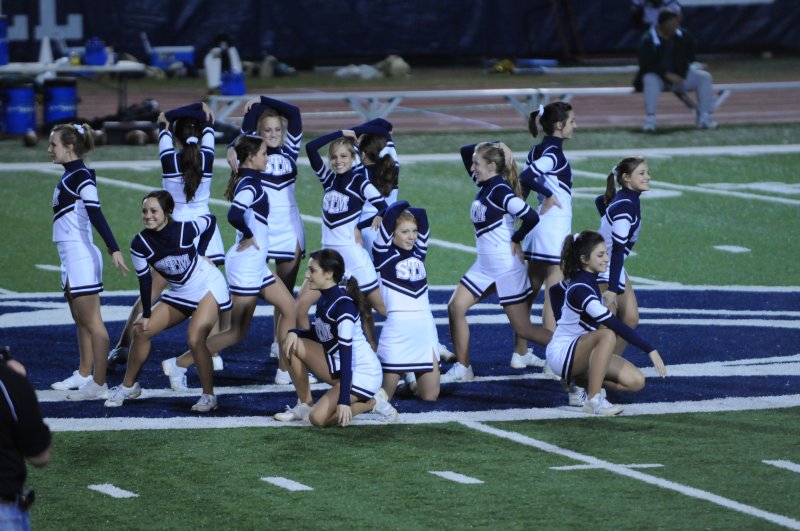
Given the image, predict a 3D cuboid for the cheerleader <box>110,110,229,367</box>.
[{"bbox_3d":[-1.444,-0.189,41.138,0.700,1.620,0.480,-1,4,-14],"label":"cheerleader"}]

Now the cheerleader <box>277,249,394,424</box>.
[{"bbox_3d":[-0.360,0.386,37.309,0.700,0.980,0.520,-3,5,-32],"label":"cheerleader"}]

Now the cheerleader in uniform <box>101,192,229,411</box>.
[{"bbox_3d":[-1.352,0.189,38.368,0.720,1.240,0.650,1,4,20],"label":"cheerleader in uniform"}]

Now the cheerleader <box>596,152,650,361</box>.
[{"bbox_3d":[1.200,0.048,39.646,0.620,1.390,0.450,-1,4,-5],"label":"cheerleader"}]

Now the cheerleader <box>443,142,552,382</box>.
[{"bbox_3d":[0.592,-0.018,39.892,0.680,1.420,0.520,-3,5,-32],"label":"cheerleader"}]

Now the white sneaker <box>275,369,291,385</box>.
[{"bbox_3d":[-0.626,0.654,39.857,0.255,0.100,0.100,0,4,5],"label":"white sneaker"}]

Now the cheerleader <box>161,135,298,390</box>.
[{"bbox_3d":[-0.961,-0.023,39.849,0.930,1.500,0.460,-1,4,-11],"label":"cheerleader"}]

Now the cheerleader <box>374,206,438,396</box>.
[{"bbox_3d":[0.040,0.178,39.054,0.430,1.150,0.580,-2,4,-23],"label":"cheerleader"}]

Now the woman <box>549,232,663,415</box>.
[{"bbox_3d":[1.176,0.313,38.002,0.680,1.010,0.520,0,4,2],"label":"woman"}]

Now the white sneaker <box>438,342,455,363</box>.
[{"bbox_3d":[0.274,0.527,41.500,0.260,0.120,0.100,38,6,2],"label":"white sneaker"}]

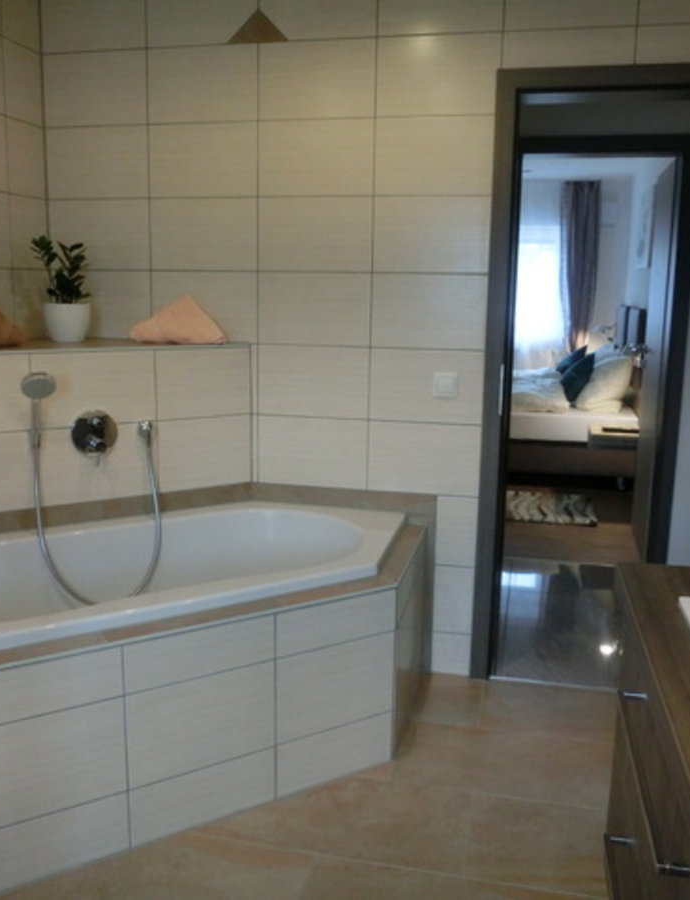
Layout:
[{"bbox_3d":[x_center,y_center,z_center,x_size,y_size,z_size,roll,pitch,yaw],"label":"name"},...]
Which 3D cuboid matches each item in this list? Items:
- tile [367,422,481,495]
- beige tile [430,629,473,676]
[{"bbox_3d":[0.276,0.031,2.928,0.402,0.249,0.012,4,12,13],"label":"tile"},{"bbox_3d":[0.388,0.734,3.010,0.141,0.161,0.014,3,11,12],"label":"beige tile"}]

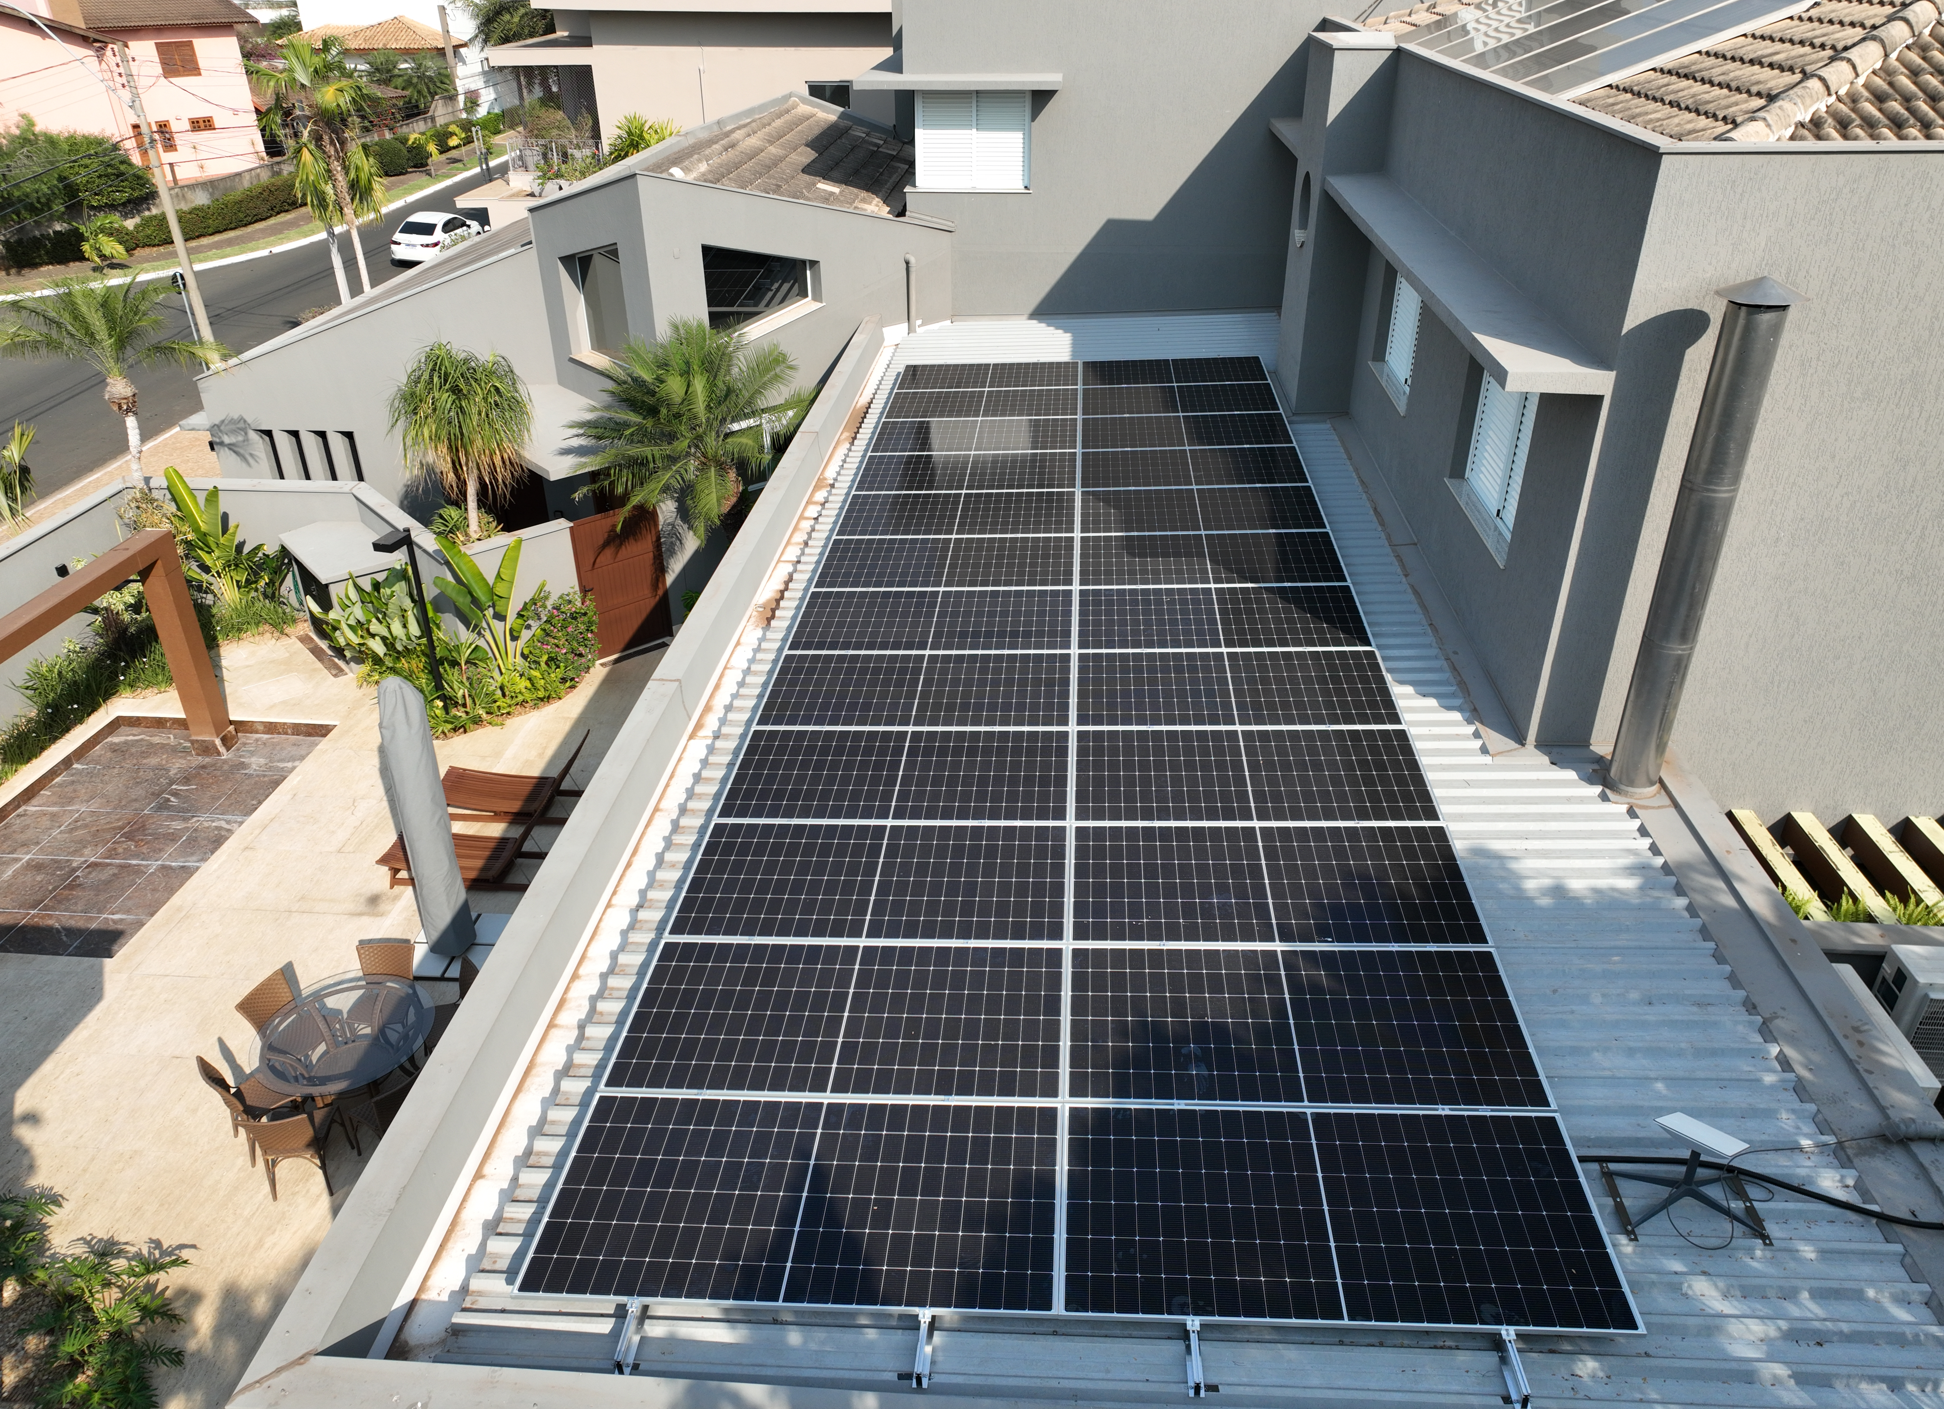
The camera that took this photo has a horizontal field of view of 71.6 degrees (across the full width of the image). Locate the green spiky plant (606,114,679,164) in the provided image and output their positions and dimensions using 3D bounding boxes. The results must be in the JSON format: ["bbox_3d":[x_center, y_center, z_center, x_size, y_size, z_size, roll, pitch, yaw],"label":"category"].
[{"bbox_3d":[-10.834,-18.588,44.500,2.400,1.900,1.900,0,28,0],"label":"green spiky plant"}]

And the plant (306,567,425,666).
[{"bbox_3d":[-8.484,-1.229,19.035,1.550,1.500,1.200,-1,29,0],"label":"plant"}]

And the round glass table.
[{"bbox_3d":[-5.406,3.158,11.812,1.520,0.750,1.520,0,29,0],"label":"round glass table"}]

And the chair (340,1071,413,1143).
[{"bbox_3d":[-4.843,3.409,11.201,0.580,0.890,0.530,21,36,34],"label":"chair"}]

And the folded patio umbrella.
[{"bbox_3d":[-4.891,1.035,12.227,0.470,2.850,0.470,2,29,4],"label":"folded patio umbrella"}]

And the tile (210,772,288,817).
[{"bbox_3d":[-8.302,1.047,15.643,0.700,0.020,0.930,2,29,4],"label":"tile"}]

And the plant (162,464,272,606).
[{"bbox_3d":[-10.762,-2.324,19.226,1.300,2.150,1.050,2,29,4],"label":"plant"}]

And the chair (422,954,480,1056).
[{"bbox_3d":[-4.719,2.862,12.190,0.580,0.890,0.530,-16,33,-26],"label":"chair"}]

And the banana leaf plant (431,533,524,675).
[{"bbox_3d":[-6.247,-1.228,17.315,1.200,2.000,0.950,2,29,4],"label":"banana leaf plant"}]

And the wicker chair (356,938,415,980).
[{"bbox_3d":[-5.405,2.743,12.417,0.530,0.890,0.580,1,29,3],"label":"wicker chair"}]

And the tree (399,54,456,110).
[{"bbox_3d":[-35.132,-39.177,86.679,3.600,4.100,3.600,-1,29,0],"label":"tree"}]

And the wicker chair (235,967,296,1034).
[{"bbox_3d":[-6.078,2.939,12.076,0.580,0.890,0.530,10,31,19],"label":"wicker chair"}]

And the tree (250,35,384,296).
[{"bbox_3d":[-16.195,-12.511,33.675,2.800,7.200,2.600,2,29,4],"label":"tree"}]

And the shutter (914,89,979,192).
[{"bbox_3d":[-0.345,-7.921,18.858,0.840,1.310,0.060,2,29,4],"label":"shutter"}]

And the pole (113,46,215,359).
[{"bbox_3d":[-16.928,-9.924,28.750,0.360,7.400,0.360,2,29,4],"label":"pole"}]

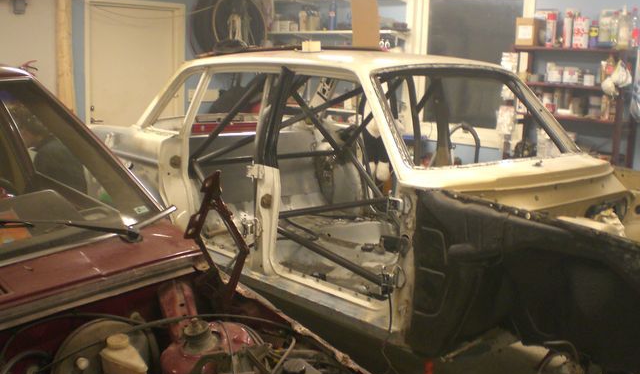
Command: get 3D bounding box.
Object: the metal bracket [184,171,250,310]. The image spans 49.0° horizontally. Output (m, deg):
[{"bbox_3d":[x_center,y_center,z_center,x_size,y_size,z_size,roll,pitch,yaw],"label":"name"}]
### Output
[{"bbox_3d":[-0.277,0.134,1.879,0.060,0.340,0.230,-8,15,-44],"label":"metal bracket"}]

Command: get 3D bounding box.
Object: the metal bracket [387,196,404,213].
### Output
[{"bbox_3d":[0.341,0.079,3.168,0.060,0.075,0.060,-8,15,-44],"label":"metal bracket"}]

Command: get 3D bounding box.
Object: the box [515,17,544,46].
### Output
[{"bbox_3d":[1.543,-1.131,5.144,0.150,0.188,0.145,-8,15,-44],"label":"box"}]

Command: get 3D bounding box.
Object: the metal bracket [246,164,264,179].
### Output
[{"bbox_3d":[-0.353,-0.085,3.842,0.050,0.080,0.080,-8,15,-44],"label":"metal bracket"}]

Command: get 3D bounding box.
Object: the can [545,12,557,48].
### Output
[{"bbox_3d":[1.649,-1.111,4.987,0.066,0.236,0.066,2,11,0],"label":"can"}]

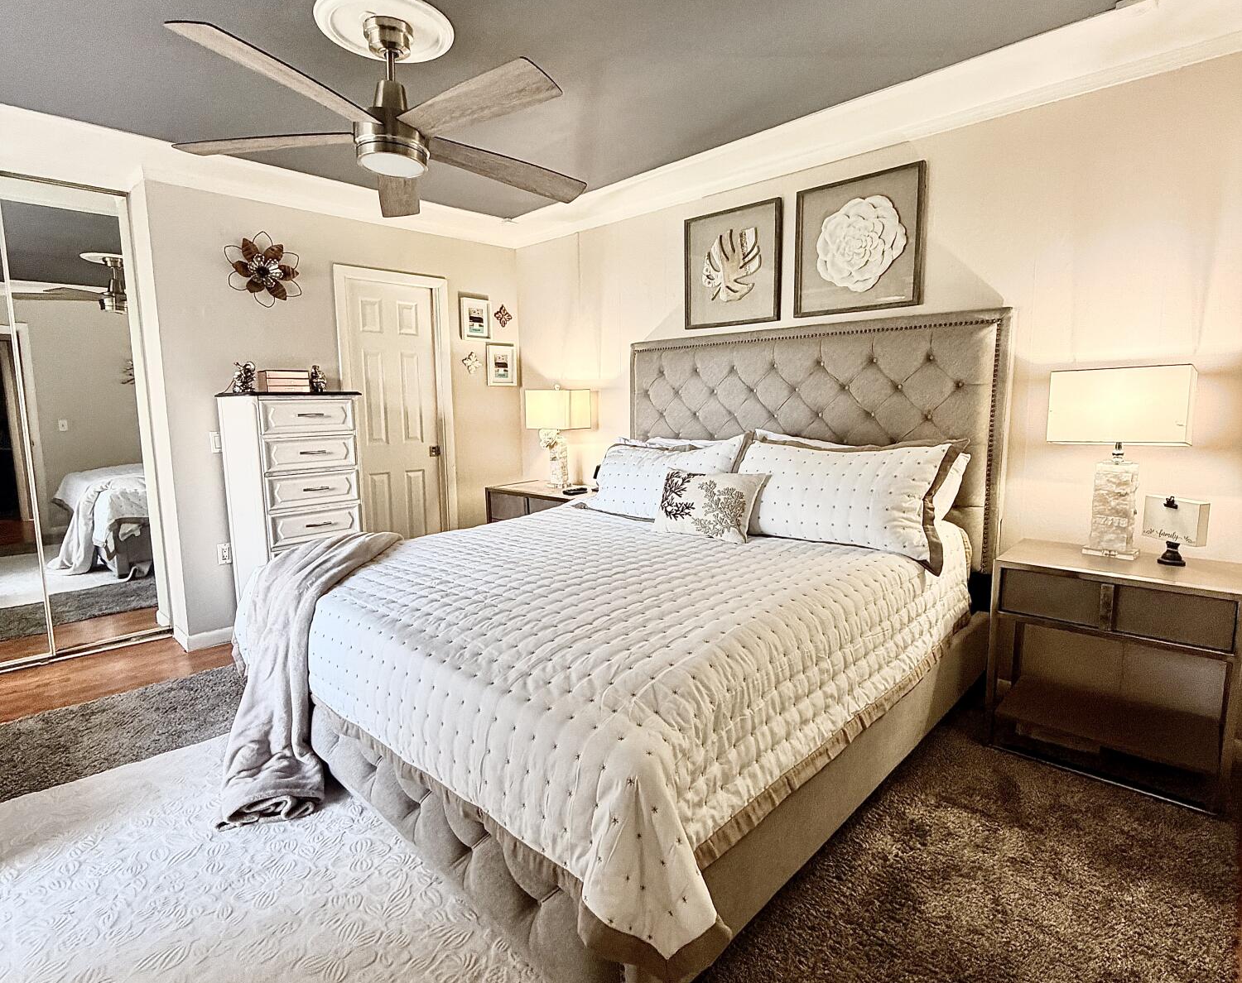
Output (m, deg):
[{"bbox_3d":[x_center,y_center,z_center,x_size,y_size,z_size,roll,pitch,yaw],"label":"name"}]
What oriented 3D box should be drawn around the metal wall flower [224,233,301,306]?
[{"bbox_3d":[-1.923,-1.194,3.617,0.070,0.385,0.380,6,11,42],"label":"metal wall flower"}]

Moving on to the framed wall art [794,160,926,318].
[{"bbox_3d":[1.117,-1.161,3.169,0.615,0.610,0.036,6,11,42],"label":"framed wall art"}]

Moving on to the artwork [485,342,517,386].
[{"bbox_3d":[-0.852,-0.913,4.840,0.035,0.295,0.255,6,11,42],"label":"artwork"}]

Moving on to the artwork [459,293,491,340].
[{"bbox_3d":[-0.994,-1.195,4.653,0.035,0.290,0.250,6,11,42],"label":"artwork"}]

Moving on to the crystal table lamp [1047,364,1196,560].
[{"bbox_3d":[1.728,-0.104,2.350,0.400,0.650,0.220,6,11,42],"label":"crystal table lamp"}]

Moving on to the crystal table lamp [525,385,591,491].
[{"bbox_3d":[-0.420,-0.365,4.451,0.400,0.675,0.220,6,11,42],"label":"crystal table lamp"}]

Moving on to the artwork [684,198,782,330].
[{"bbox_3d":[0.603,-1.214,3.642,0.610,0.610,0.036,6,11,42],"label":"artwork"}]

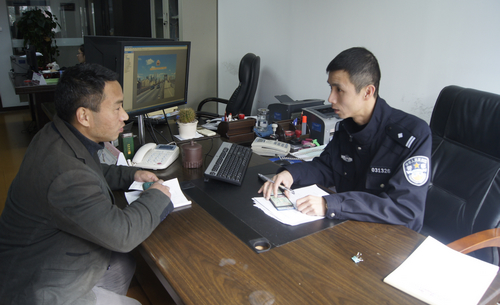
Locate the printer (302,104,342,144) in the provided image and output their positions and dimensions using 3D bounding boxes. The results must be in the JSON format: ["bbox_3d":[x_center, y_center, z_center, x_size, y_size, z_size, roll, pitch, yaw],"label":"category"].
[{"bbox_3d":[0.575,-0.212,2.650,0.360,0.205,0.237,-12,23,-33],"label":"printer"}]

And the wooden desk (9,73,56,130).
[{"bbox_3d":[-2.358,-0.530,4.491,0.750,0.750,1.250,-12,23,-33],"label":"wooden desk"}]

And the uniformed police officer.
[{"bbox_3d":[0.415,0.275,1.512,0.660,1.340,0.540,-10,22,-29],"label":"uniformed police officer"}]

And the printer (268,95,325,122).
[{"bbox_3d":[0.361,-0.336,2.935,0.340,0.240,0.230,-12,23,-33],"label":"printer"}]

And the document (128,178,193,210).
[{"bbox_3d":[-0.369,0.154,1.527,0.220,0.025,0.240,-7,21,-23],"label":"document"}]

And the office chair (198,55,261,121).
[{"bbox_3d":[-0.267,-0.340,3.489,0.670,1.150,0.650,-2,20,-9],"label":"office chair"}]

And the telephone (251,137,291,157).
[{"bbox_3d":[0.136,-0.048,2.316,0.220,0.080,0.170,6,20,12],"label":"telephone"}]

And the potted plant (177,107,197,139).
[{"bbox_3d":[-0.368,-0.188,2.260,0.120,0.180,0.120,1,19,0],"label":"potted plant"}]

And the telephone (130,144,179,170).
[{"bbox_3d":[-0.457,0.011,1.843,0.180,0.080,0.215,4,20,8],"label":"telephone"}]

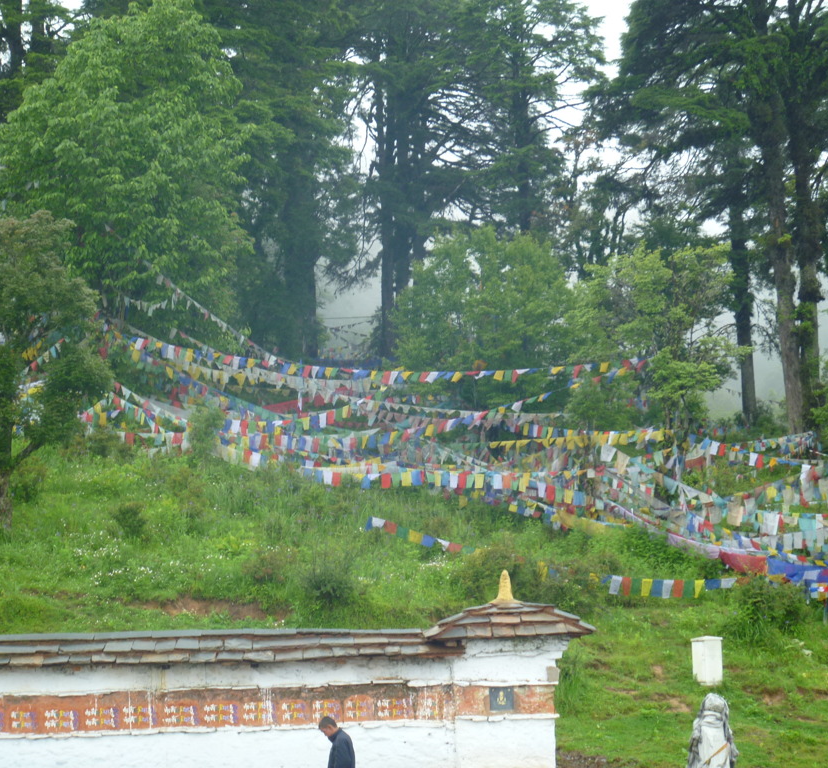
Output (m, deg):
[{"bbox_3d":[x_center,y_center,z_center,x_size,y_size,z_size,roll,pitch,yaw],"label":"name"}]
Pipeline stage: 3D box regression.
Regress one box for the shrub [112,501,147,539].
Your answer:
[{"bbox_3d":[-5.147,2.452,38.000,0.615,0.688,0.584,0,-4,0],"label":"shrub"}]

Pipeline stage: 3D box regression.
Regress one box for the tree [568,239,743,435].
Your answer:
[{"bbox_3d":[5.749,-1.047,50.000,4.142,4.642,3.935,0,-4,0],"label":"tree"}]

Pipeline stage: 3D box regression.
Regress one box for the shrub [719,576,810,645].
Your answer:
[{"bbox_3d":[5.340,3.451,32.000,1.402,1.036,1.191,0,-4,0],"label":"shrub"}]

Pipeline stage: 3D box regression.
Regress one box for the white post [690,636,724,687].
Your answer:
[{"bbox_3d":[4.112,3.891,29.500,0.325,0.716,0.325,2,-5,-27],"label":"white post"}]

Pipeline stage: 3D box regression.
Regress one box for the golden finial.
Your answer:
[{"bbox_3d":[1.080,2.394,24.800,0.331,0.419,0.331,0,-4,0],"label":"golden finial"}]

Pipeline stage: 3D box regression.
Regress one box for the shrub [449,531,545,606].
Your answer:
[{"bbox_3d":[1.336,3.003,34.000,1.489,1.198,1.191,0,-4,0],"label":"shrub"}]

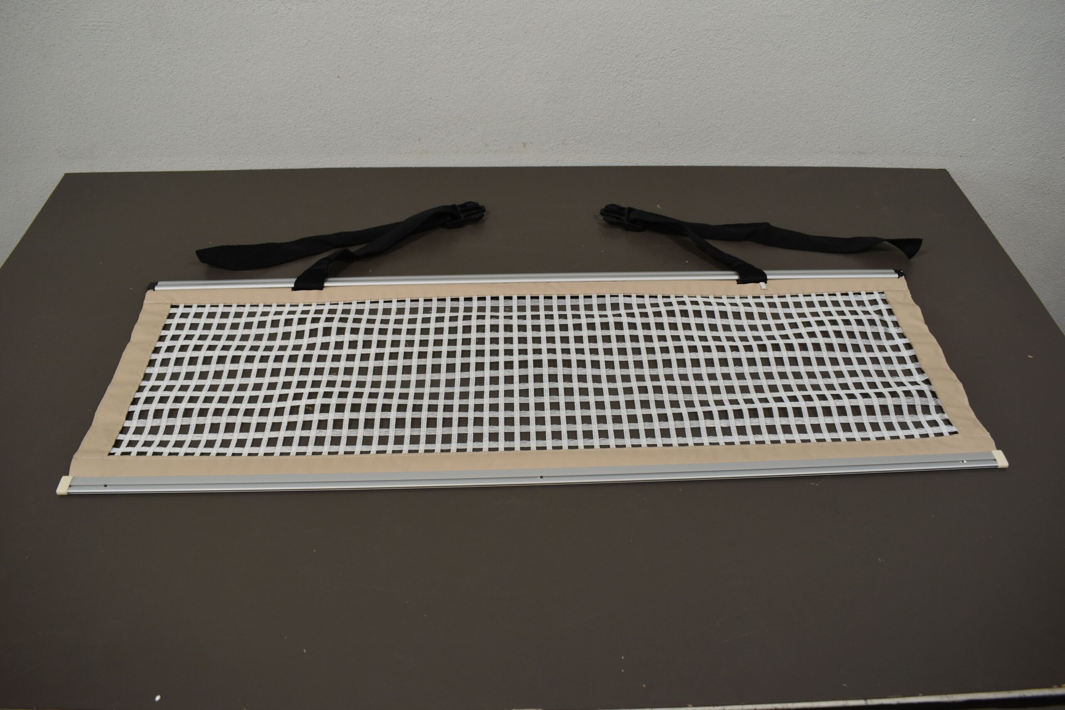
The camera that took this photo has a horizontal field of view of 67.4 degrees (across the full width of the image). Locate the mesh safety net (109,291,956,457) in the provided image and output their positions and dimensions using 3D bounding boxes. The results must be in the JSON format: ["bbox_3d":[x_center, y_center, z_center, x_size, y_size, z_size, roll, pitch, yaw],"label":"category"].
[{"bbox_3d":[0.009,0.010,1.020,0.998,0.011,0.257,-1,46,-3],"label":"mesh safety net"}]

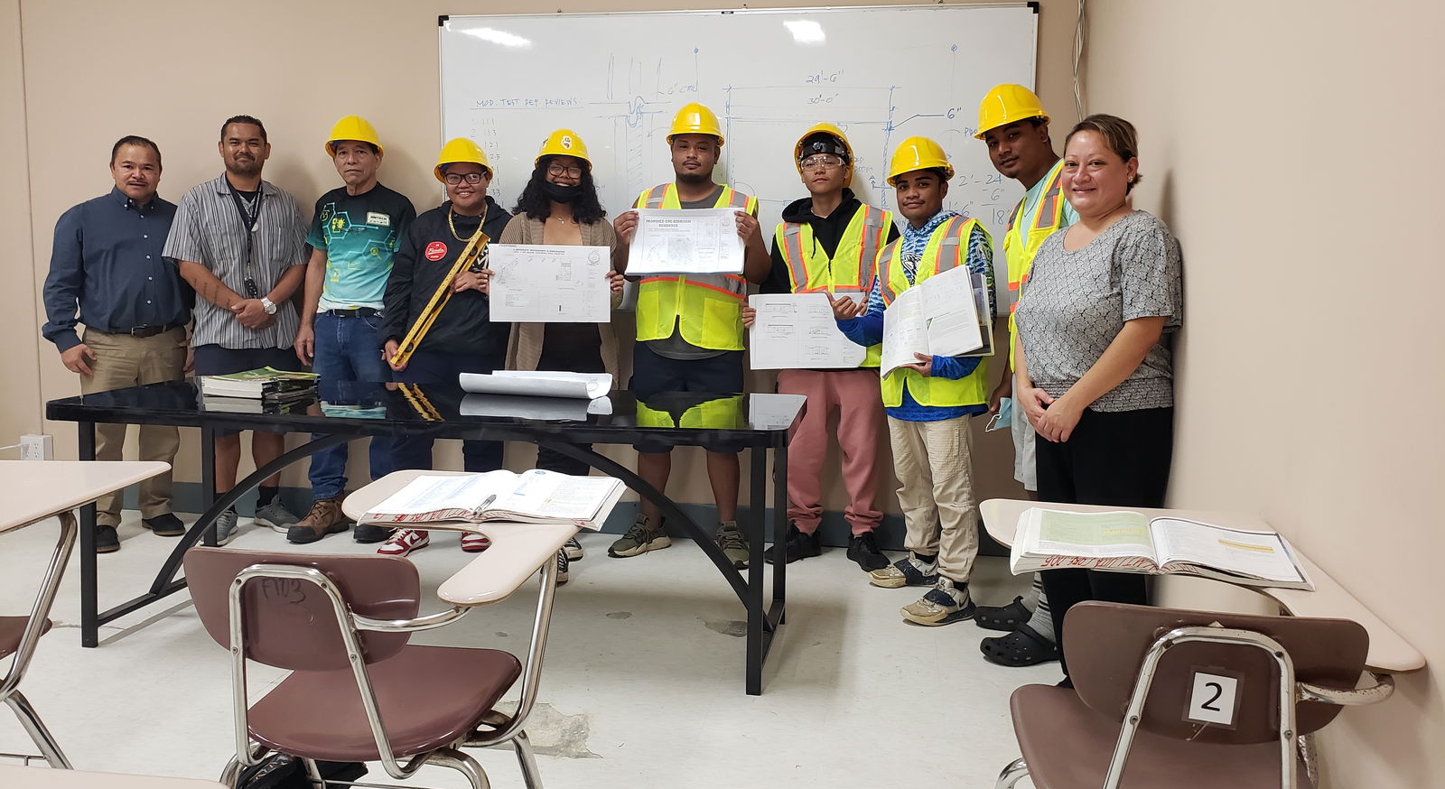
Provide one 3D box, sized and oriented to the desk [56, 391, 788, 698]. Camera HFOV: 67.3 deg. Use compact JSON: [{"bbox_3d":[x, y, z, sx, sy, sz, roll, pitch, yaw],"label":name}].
[{"bbox_3d":[-0.852,0.388,3.409,2.176,0.747,0.740,2,7,8],"label":"desk"}]

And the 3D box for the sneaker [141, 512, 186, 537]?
[{"bbox_3d":[-2.398,0.528,4.660,0.105,0.110,0.285,-5,8,-42],"label":"sneaker"}]

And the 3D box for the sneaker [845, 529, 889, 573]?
[{"bbox_3d":[0.584,0.617,4.348,0.105,0.115,0.285,-2,7,-24],"label":"sneaker"}]

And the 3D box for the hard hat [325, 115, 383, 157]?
[{"bbox_3d":[-1.486,-1.046,4.382,0.225,0.160,0.285,0,-7,-7],"label":"hard hat"}]

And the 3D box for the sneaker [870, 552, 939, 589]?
[{"bbox_3d":[0.695,0.641,4.005,0.290,0.120,0.108,0,6,-5],"label":"sneaker"}]

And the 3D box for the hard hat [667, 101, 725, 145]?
[{"bbox_3d":[-0.102,-1.043,4.185,0.225,0.160,0.285,2,-2,6],"label":"hard hat"}]

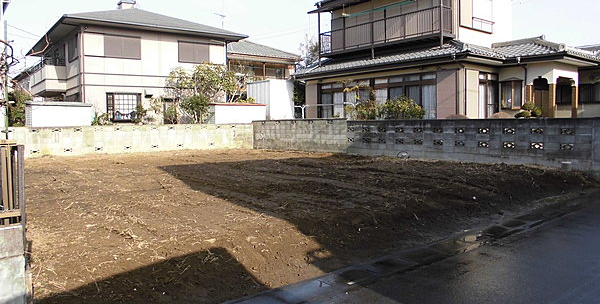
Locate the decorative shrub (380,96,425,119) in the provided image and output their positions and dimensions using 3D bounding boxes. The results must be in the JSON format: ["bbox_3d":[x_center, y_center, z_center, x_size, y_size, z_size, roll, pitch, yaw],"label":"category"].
[{"bbox_3d":[4.018,-1.290,17.675,1.450,1.843,1.600,-4,5,-41],"label":"decorative shrub"}]

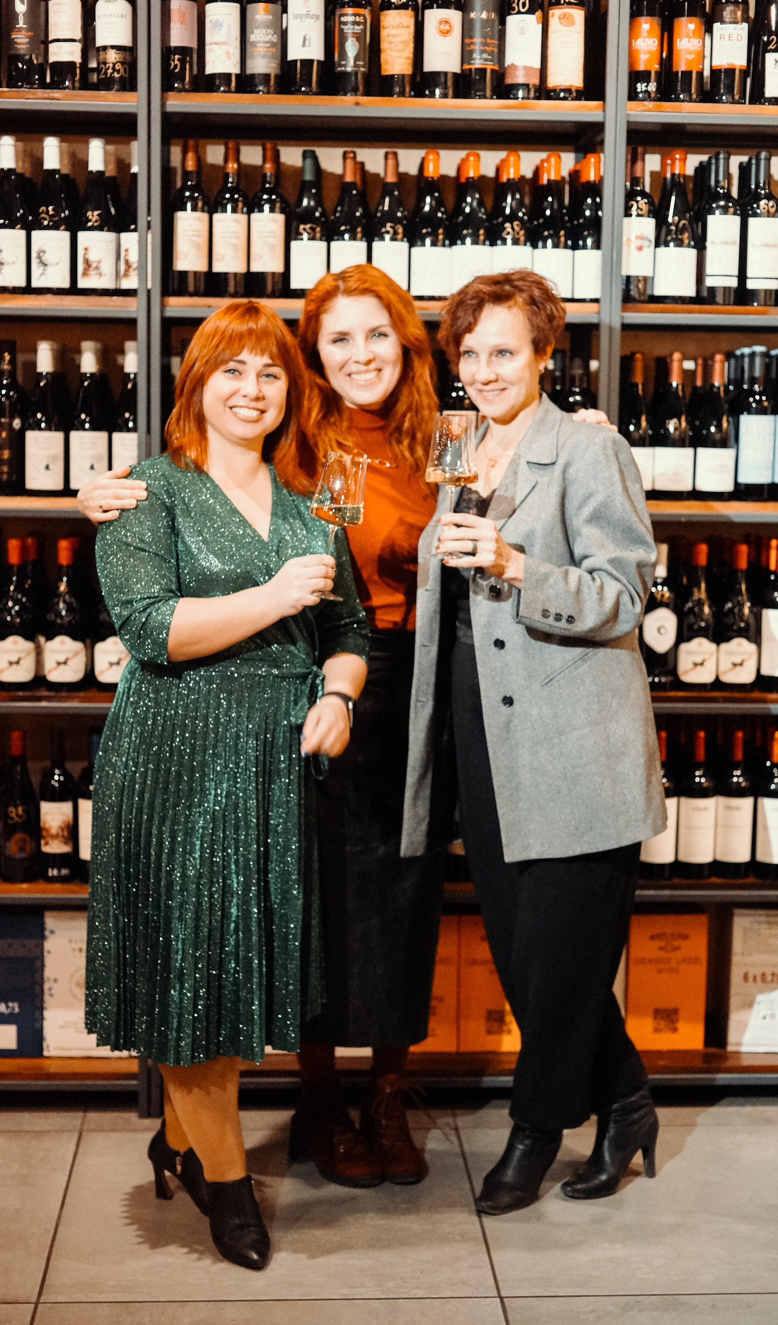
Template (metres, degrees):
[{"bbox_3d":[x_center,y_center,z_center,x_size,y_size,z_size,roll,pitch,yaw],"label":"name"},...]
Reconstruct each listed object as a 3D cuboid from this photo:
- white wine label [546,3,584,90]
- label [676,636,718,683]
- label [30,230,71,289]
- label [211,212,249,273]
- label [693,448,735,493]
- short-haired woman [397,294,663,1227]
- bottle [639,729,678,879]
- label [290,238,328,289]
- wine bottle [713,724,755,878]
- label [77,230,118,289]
[{"bbox_3d":[0.352,-1.223,3.669,0.074,0.161,0.030,0,7,-3],"label":"white wine label"},{"bbox_3d":[0.653,-0.004,3.869,0.084,0.100,0.032,1,7,1],"label":"label"},{"bbox_3d":[-0.670,-0.801,3.662,0.077,0.112,0.030,0,7,-3],"label":"label"},{"bbox_3d":[-0.316,-0.836,3.678,0.072,0.116,0.030,0,7,-3],"label":"label"},{"bbox_3d":[0.670,-0.396,3.789,0.084,0.088,0.030,0,7,-3],"label":"label"},{"bbox_3d":[0.266,0.153,3.387,0.470,1.711,0.380,5,8,31],"label":"short-haired woman"},{"bbox_3d":[0.569,0.296,3.894,0.079,0.310,0.079,0,7,-3],"label":"bottle"},{"bbox_3d":[-0.157,-0.783,3.621,0.074,0.096,0.025,1,7,-3],"label":"label"},{"bbox_3d":[0.724,0.293,3.833,0.078,0.303,0.078,0,7,-4],"label":"wine bottle"},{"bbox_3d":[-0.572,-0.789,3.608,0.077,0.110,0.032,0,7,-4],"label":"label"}]

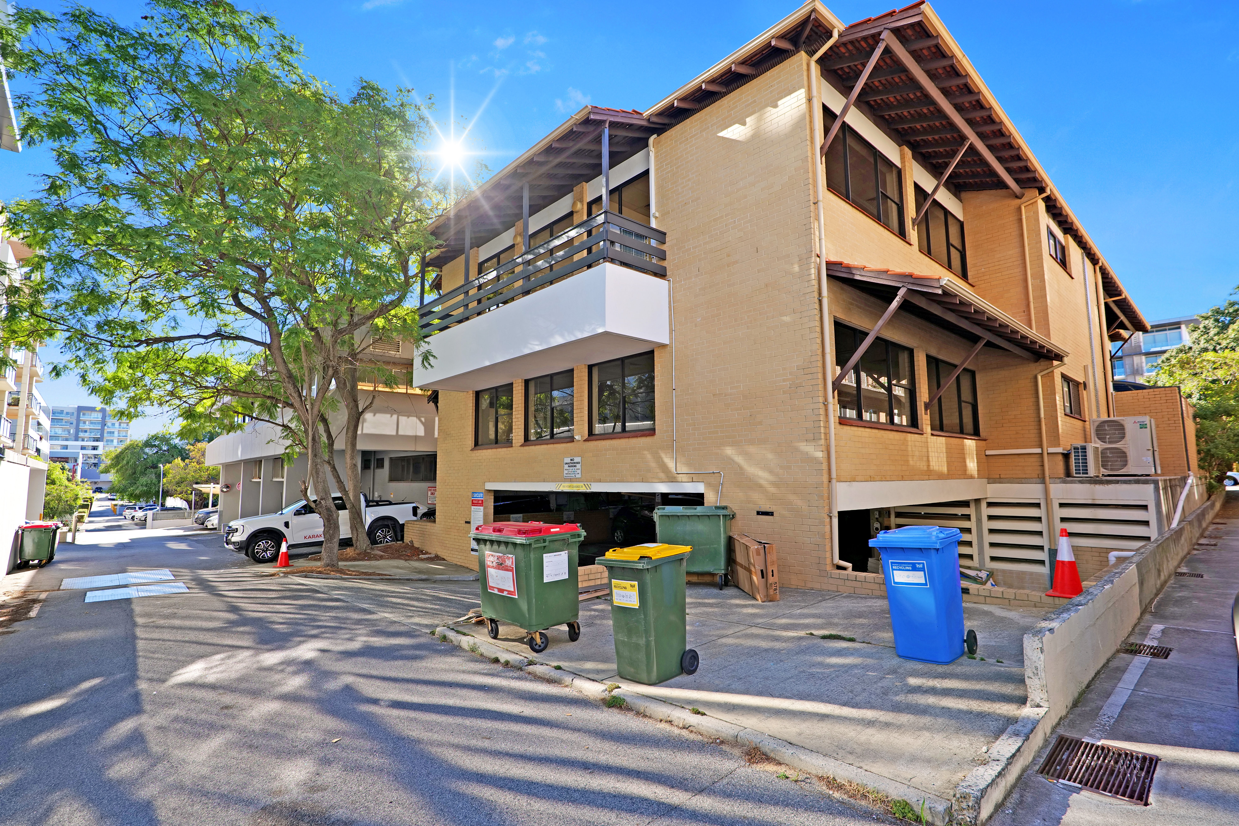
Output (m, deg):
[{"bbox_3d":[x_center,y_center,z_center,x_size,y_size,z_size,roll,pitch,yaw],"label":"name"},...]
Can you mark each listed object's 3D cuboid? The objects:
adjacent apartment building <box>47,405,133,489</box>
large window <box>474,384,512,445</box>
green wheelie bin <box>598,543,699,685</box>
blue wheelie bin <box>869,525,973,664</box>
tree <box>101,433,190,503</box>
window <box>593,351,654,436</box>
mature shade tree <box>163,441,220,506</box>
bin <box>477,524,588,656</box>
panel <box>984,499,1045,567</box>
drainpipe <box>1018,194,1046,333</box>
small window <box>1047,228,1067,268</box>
[{"bbox_3d":[-193.000,12.400,200.000,25.000,31.000,16.000,5,-9,-43],"label":"adjacent apartment building"},{"bbox_3d":[-3.250,0.040,14.270,0.120,1.530,1.950,5,-9,-42],"label":"large window"},{"bbox_3d":[0.249,1.760,4.870,0.580,1.065,0.730,-9,-11,39],"label":"green wheelie bin"},{"bbox_3d":[2.691,1.589,4.878,0.730,1.065,0.580,6,-12,-44],"label":"blue wheelie bin"},{"bbox_3d":[-65.404,8.488,76.000,10.000,10.800,10.000,5,-9,-43],"label":"tree"},{"bbox_3d":[0.053,-0.313,10.896,0.100,1.560,1.890,5,-9,-43],"label":"window"},{"bbox_3d":[-41.400,6.850,54.000,6.400,8.200,6.400,5,-9,-43],"label":"mature shade tree"},{"bbox_3d":[-1.040,1.860,6.140,0.770,1.220,1.280,5,-8,-40],"label":"bin"},{"bbox_3d":[8.600,2.660,12.030,0.100,1.480,1.080,5,-9,-42],"label":"panel"},{"bbox_3d":[9.050,-3.300,12.000,0.120,3.100,0.450,5,-9,-42],"label":"drainpipe"},{"bbox_3d":[10.500,-3.900,13.280,1.900,0.760,0.120,5,-9,-43],"label":"small window"}]

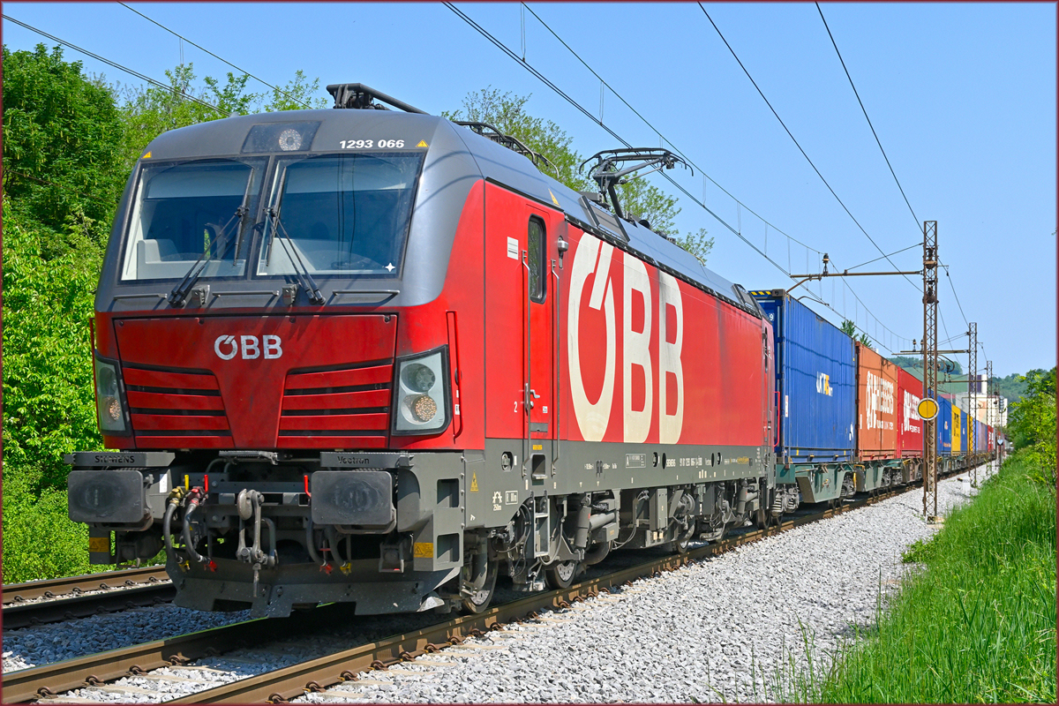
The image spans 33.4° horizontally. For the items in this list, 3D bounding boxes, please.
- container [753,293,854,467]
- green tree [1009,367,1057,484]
[{"bbox_3d":[4.845,0.790,36.320,2.500,2.896,13.700,0,-3,16],"label":"container"},{"bbox_3d":[13.200,2.050,45.000,2.300,3.400,2.300,0,-3,16],"label":"green tree"}]

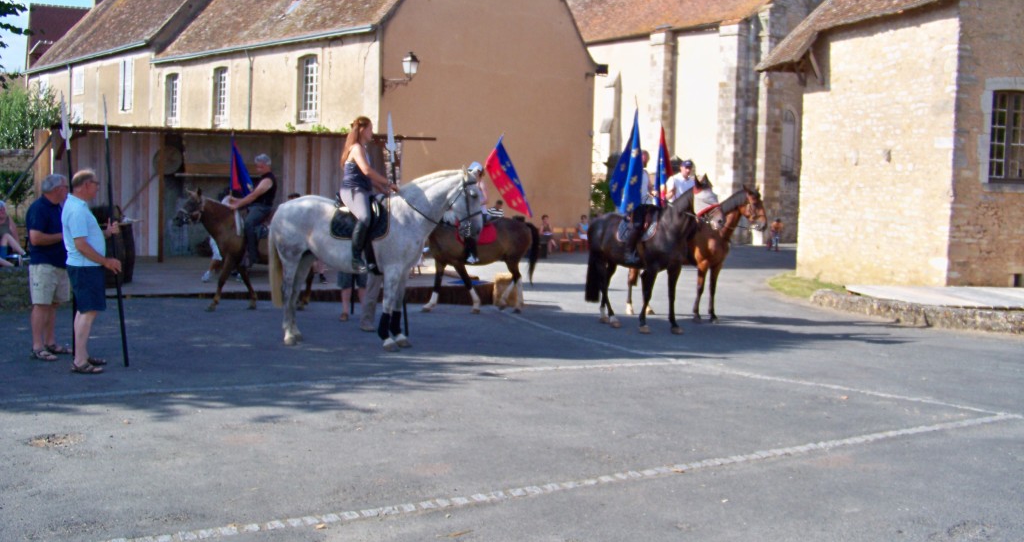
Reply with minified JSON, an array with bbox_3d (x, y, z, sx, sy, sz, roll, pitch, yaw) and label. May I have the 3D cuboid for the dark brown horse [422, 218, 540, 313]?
[{"bbox_3d":[-0.686,-0.205,13.585,2.150,1.560,0.500,1,4,-12],"label":"dark brown horse"}]

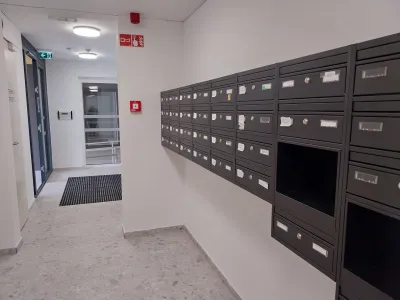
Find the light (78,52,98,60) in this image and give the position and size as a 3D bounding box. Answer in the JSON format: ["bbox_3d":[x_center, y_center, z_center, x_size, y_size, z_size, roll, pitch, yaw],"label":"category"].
[{"bbox_3d":[-2.479,-2.076,6.671,0.390,0.075,0.390,-3,8,-19],"label":"light"}]

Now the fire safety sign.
[{"bbox_3d":[-0.739,-1.191,3.283,0.255,0.125,0.010,-3,8,-19],"label":"fire safety sign"}]

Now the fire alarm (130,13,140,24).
[{"bbox_3d":[-0.682,-1.390,3.178,0.097,0.083,0.097,-3,8,-19],"label":"fire alarm"}]

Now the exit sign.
[{"bbox_3d":[-3.174,-1.961,6.208,0.260,0.180,0.040,-3,8,-19],"label":"exit sign"}]

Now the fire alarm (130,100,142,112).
[{"bbox_3d":[-0.718,-0.484,3.365,0.117,0.117,0.045,-3,8,-19],"label":"fire alarm"}]

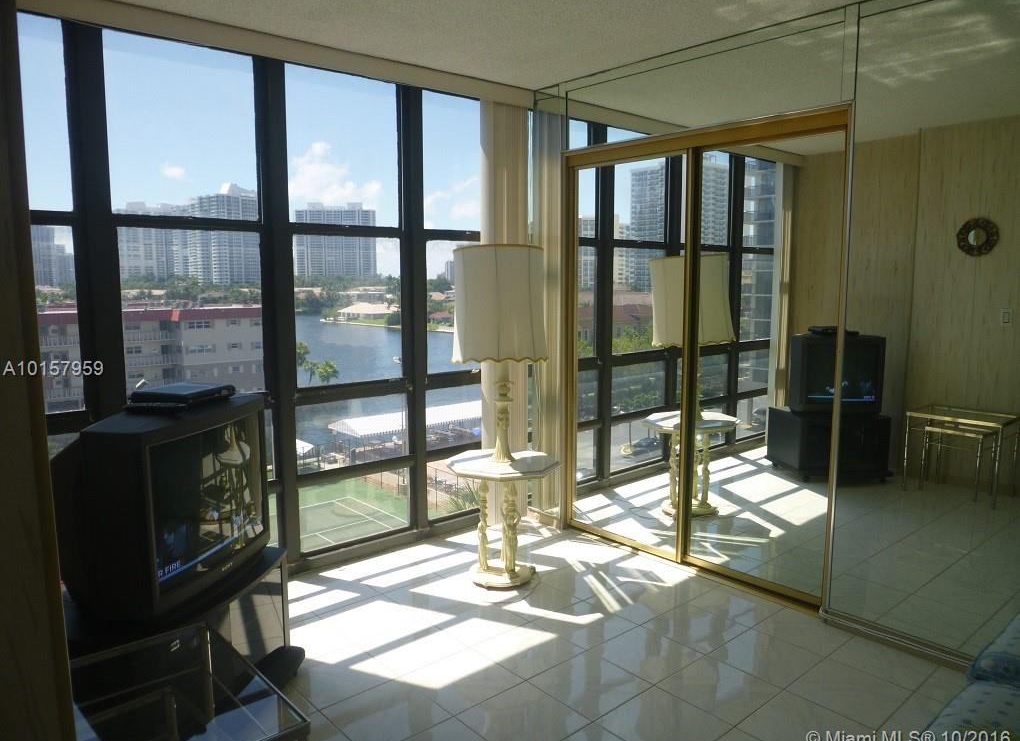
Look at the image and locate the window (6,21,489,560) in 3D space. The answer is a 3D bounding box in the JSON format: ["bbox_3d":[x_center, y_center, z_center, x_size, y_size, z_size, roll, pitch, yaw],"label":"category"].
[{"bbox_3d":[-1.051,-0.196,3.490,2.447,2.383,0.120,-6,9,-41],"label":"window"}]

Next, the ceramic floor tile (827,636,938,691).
[{"bbox_3d":[1.429,1.110,2.800,0.293,0.010,0.319,-7,10,-41],"label":"ceramic floor tile"}]

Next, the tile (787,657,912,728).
[{"bbox_3d":[1.192,1.127,2.580,0.322,0.010,0.322,-6,9,-41],"label":"tile"}]

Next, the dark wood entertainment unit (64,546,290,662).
[{"bbox_3d":[-1.034,0.925,2.424,0.510,0.457,0.710,1,8,11],"label":"dark wood entertainment unit"}]

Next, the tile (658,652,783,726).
[{"bbox_3d":[0.743,1.133,2.623,0.319,0.010,0.319,-7,10,-41],"label":"tile"}]

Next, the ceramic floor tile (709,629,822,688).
[{"bbox_3d":[0.978,1.098,2.819,0.322,0.010,0.322,-6,9,-41],"label":"ceramic floor tile"}]

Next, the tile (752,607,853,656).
[{"bbox_3d":[1.218,1.071,3.031,0.322,0.010,0.322,-6,9,-41],"label":"tile"}]

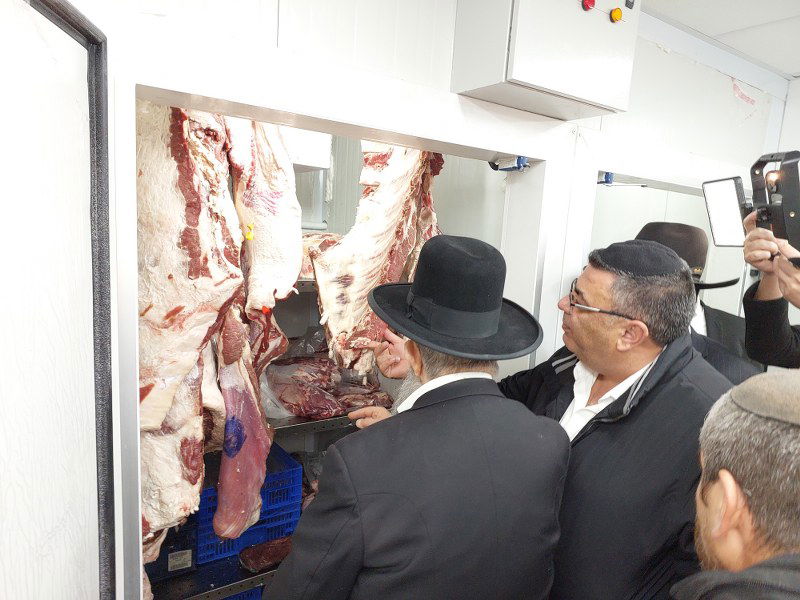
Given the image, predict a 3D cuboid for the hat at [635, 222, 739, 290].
[{"bbox_3d":[0.712,-0.122,1.420,0.370,0.150,0.330,-3,9,-35],"label":"hat"}]

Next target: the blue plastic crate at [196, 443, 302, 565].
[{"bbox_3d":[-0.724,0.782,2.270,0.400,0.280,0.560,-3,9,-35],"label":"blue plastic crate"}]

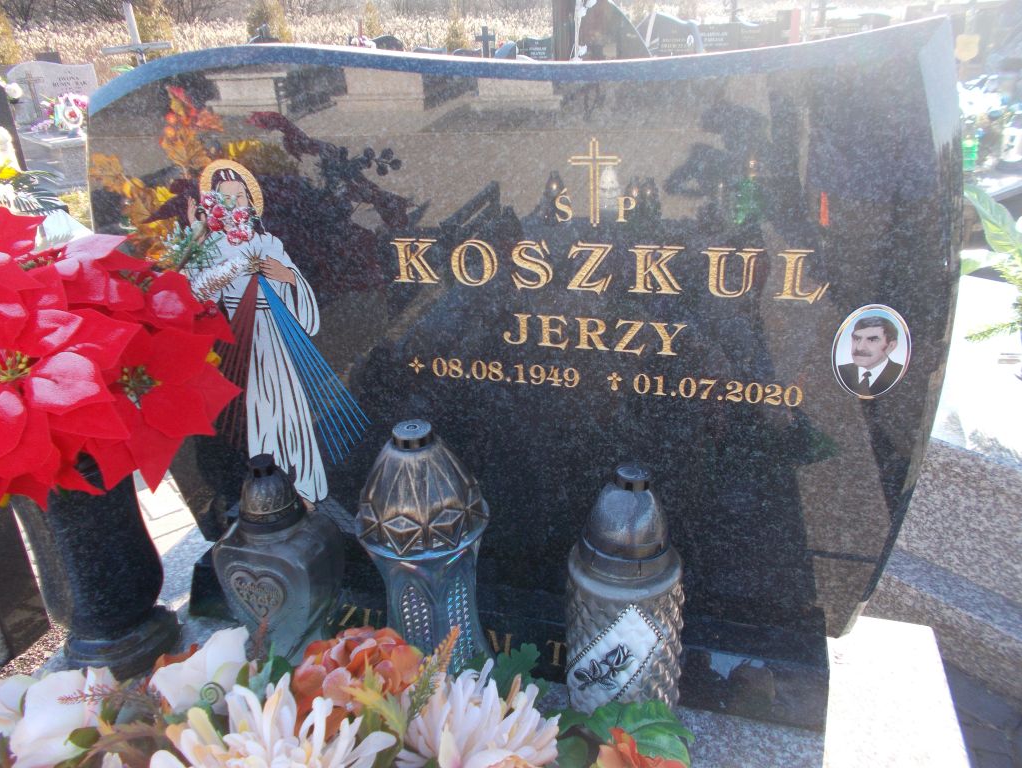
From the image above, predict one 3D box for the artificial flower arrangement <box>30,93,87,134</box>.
[{"bbox_3d":[-4.015,-2.427,6.900,0.520,0.380,0.340,-20,30,-32],"label":"artificial flower arrangement"}]

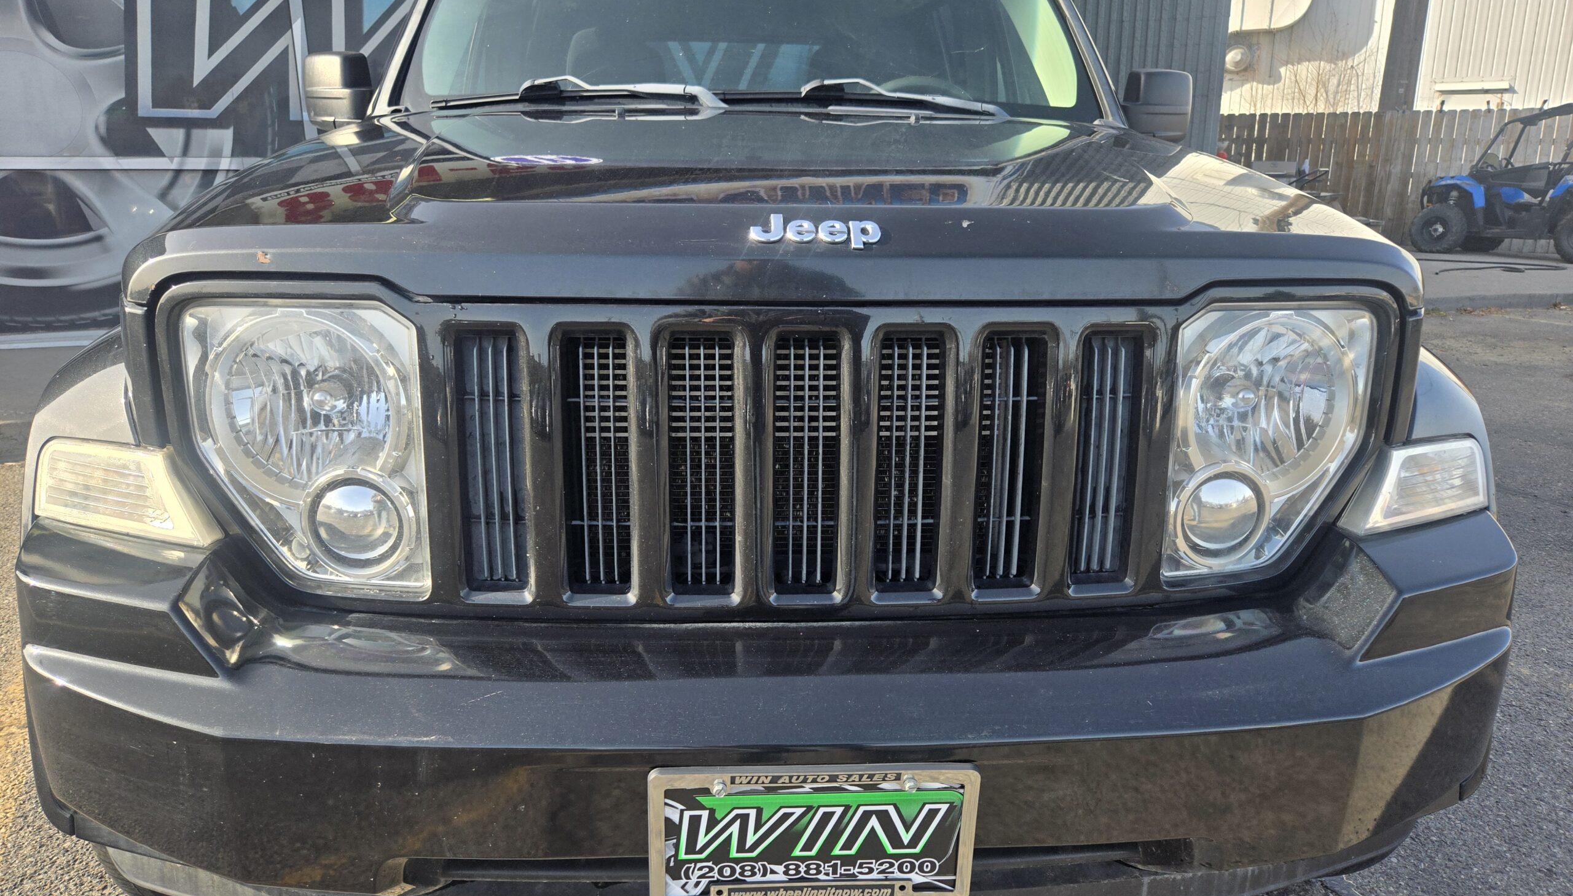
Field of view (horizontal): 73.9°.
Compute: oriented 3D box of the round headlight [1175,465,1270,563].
[{"bbox_3d":[0.497,0.075,1.193,0.106,0.106,0.080,0,15,-4],"label":"round headlight"}]

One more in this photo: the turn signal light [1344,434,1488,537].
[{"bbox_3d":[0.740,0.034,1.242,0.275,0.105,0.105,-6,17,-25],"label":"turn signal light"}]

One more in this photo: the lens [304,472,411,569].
[{"bbox_3d":[-0.462,0.074,1.146,0.108,0.108,0.060,0,15,-3],"label":"lens"}]

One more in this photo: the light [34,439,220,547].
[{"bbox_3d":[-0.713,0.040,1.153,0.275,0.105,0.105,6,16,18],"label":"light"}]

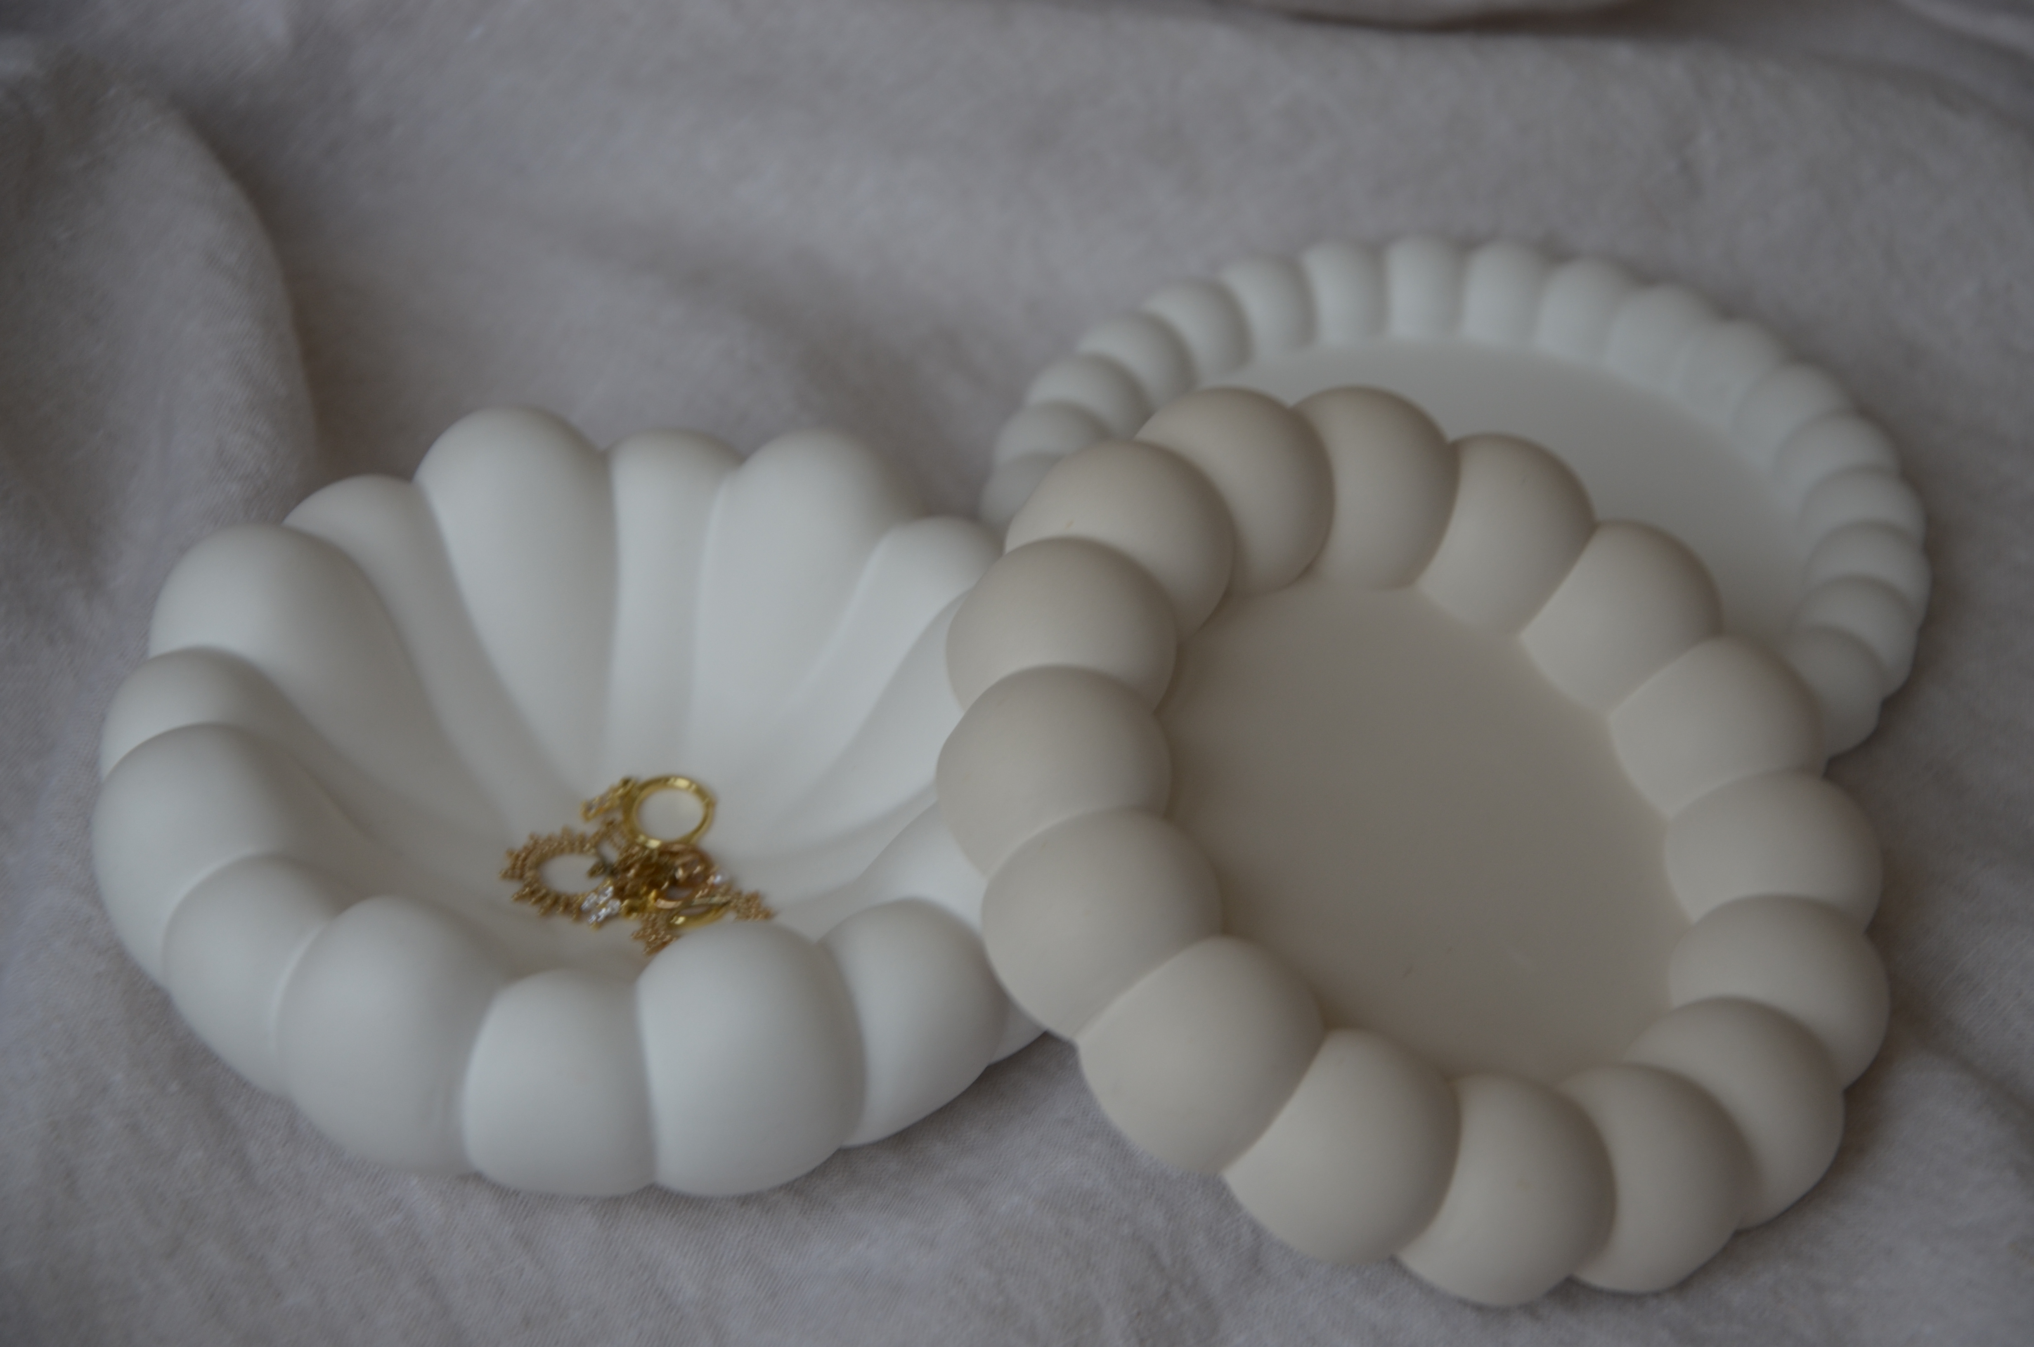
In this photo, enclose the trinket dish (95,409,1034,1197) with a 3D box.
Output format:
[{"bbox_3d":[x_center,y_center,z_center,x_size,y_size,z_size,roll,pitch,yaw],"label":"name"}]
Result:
[{"bbox_3d":[-0.048,0.015,0.720,0.130,0.037,0.130,2,38,0],"label":"trinket dish"}]

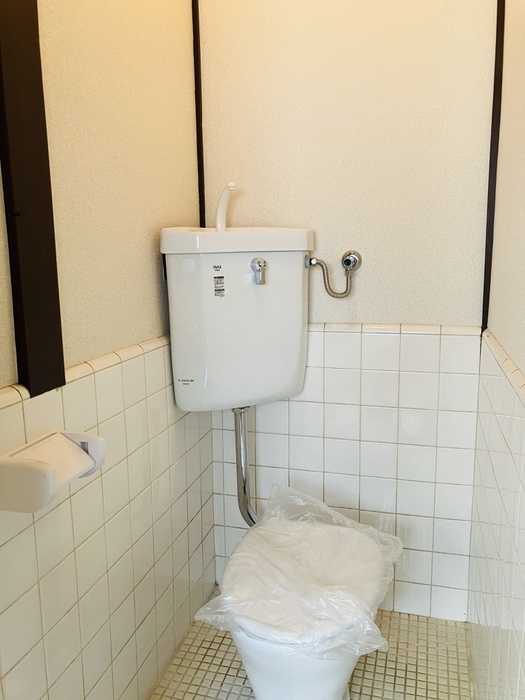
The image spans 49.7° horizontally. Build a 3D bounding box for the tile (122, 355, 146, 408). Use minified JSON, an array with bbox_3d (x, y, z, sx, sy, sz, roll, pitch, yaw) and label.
[{"bbox_3d":[-0.295,0.071,1.293,0.008,0.106,0.105,2,10,15],"label":"tile"}]

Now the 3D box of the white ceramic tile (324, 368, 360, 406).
[{"bbox_3d":[0.236,0.106,1.669,0.106,0.106,0.008,2,10,16],"label":"white ceramic tile"}]

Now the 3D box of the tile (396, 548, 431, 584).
[{"bbox_3d":[0.455,0.651,1.711,0.106,0.106,0.009,2,10,15],"label":"tile"}]

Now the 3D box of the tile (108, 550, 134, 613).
[{"bbox_3d":[-0.319,0.516,1.265,0.009,0.106,0.106,2,10,15],"label":"tile"}]

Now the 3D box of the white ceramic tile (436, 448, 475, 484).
[{"bbox_3d":[0.556,0.334,1.627,0.106,0.106,0.009,2,10,15],"label":"white ceramic tile"}]

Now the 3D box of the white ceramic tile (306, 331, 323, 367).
[{"bbox_3d":[0.133,-0.002,1.682,0.106,0.106,0.008,2,10,16],"label":"white ceramic tile"}]

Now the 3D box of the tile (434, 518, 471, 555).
[{"bbox_3d":[0.553,0.543,1.652,0.103,0.106,0.008,2,10,16],"label":"tile"}]

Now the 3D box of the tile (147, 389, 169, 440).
[{"bbox_3d":[-0.265,0.160,1.413,0.008,0.106,0.105,2,10,15],"label":"tile"}]

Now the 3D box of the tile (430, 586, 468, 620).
[{"bbox_3d":[0.561,0.761,1.701,0.106,0.106,0.009,2,10,15],"label":"tile"}]

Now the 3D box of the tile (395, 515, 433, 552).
[{"bbox_3d":[0.449,0.538,1.672,0.105,0.105,0.009,2,10,16],"label":"tile"}]

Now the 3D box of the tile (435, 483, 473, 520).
[{"bbox_3d":[0.548,0.436,1.625,0.101,0.105,0.009,2,10,16],"label":"tile"}]

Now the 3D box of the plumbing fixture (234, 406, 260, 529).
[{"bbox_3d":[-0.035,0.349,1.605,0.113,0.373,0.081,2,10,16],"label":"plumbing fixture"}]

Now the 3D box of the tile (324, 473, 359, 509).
[{"bbox_3d":[0.238,0.422,1.708,0.105,0.105,0.008,2,10,15],"label":"tile"}]

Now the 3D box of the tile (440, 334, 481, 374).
[{"bbox_3d":[0.552,0.013,1.571,0.106,0.106,0.009,2,10,15],"label":"tile"}]

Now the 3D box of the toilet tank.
[{"bbox_3d":[-0.086,-0.103,1.606,0.456,0.461,0.293,-6,11,-29],"label":"toilet tank"}]

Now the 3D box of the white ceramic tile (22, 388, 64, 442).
[{"bbox_3d":[-0.377,0.123,0.973,0.008,0.105,0.105,2,10,15],"label":"white ceramic tile"}]

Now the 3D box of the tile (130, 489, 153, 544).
[{"bbox_3d":[-0.294,0.391,1.348,0.009,0.106,0.106,2,10,16],"label":"tile"}]

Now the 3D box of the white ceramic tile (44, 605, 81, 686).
[{"bbox_3d":[-0.375,0.552,1.062,0.008,0.106,0.105,2,10,15],"label":"white ceramic tile"}]

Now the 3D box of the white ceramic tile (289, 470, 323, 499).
[{"bbox_3d":[0.138,0.426,1.759,0.106,0.106,0.009,2,10,15],"label":"white ceramic tile"}]

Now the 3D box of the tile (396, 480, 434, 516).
[{"bbox_3d":[0.452,0.437,1.674,0.106,0.106,0.009,2,10,15],"label":"tile"}]

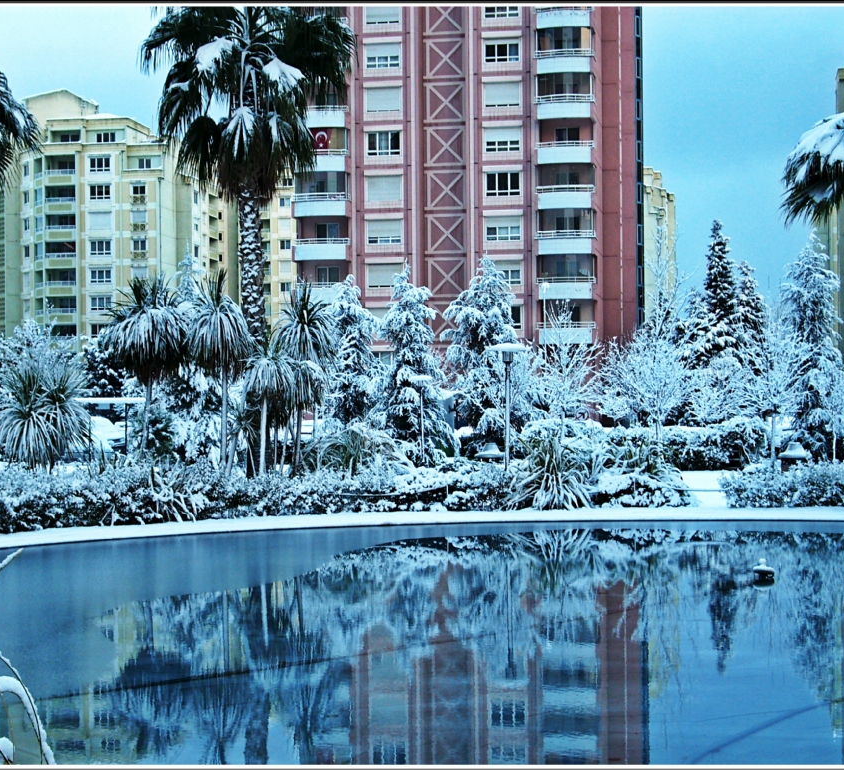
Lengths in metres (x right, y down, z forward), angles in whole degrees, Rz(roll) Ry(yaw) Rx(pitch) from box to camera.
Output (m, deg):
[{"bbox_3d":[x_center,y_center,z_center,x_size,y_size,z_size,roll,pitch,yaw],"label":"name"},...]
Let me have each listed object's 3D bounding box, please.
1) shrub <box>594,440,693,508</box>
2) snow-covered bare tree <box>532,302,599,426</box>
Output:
[{"bbox_3d":[4.298,1.737,31.600,1.880,1.320,1.700,-1,-1,0],"label":"shrub"},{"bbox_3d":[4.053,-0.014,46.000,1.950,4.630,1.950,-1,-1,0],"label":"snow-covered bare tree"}]

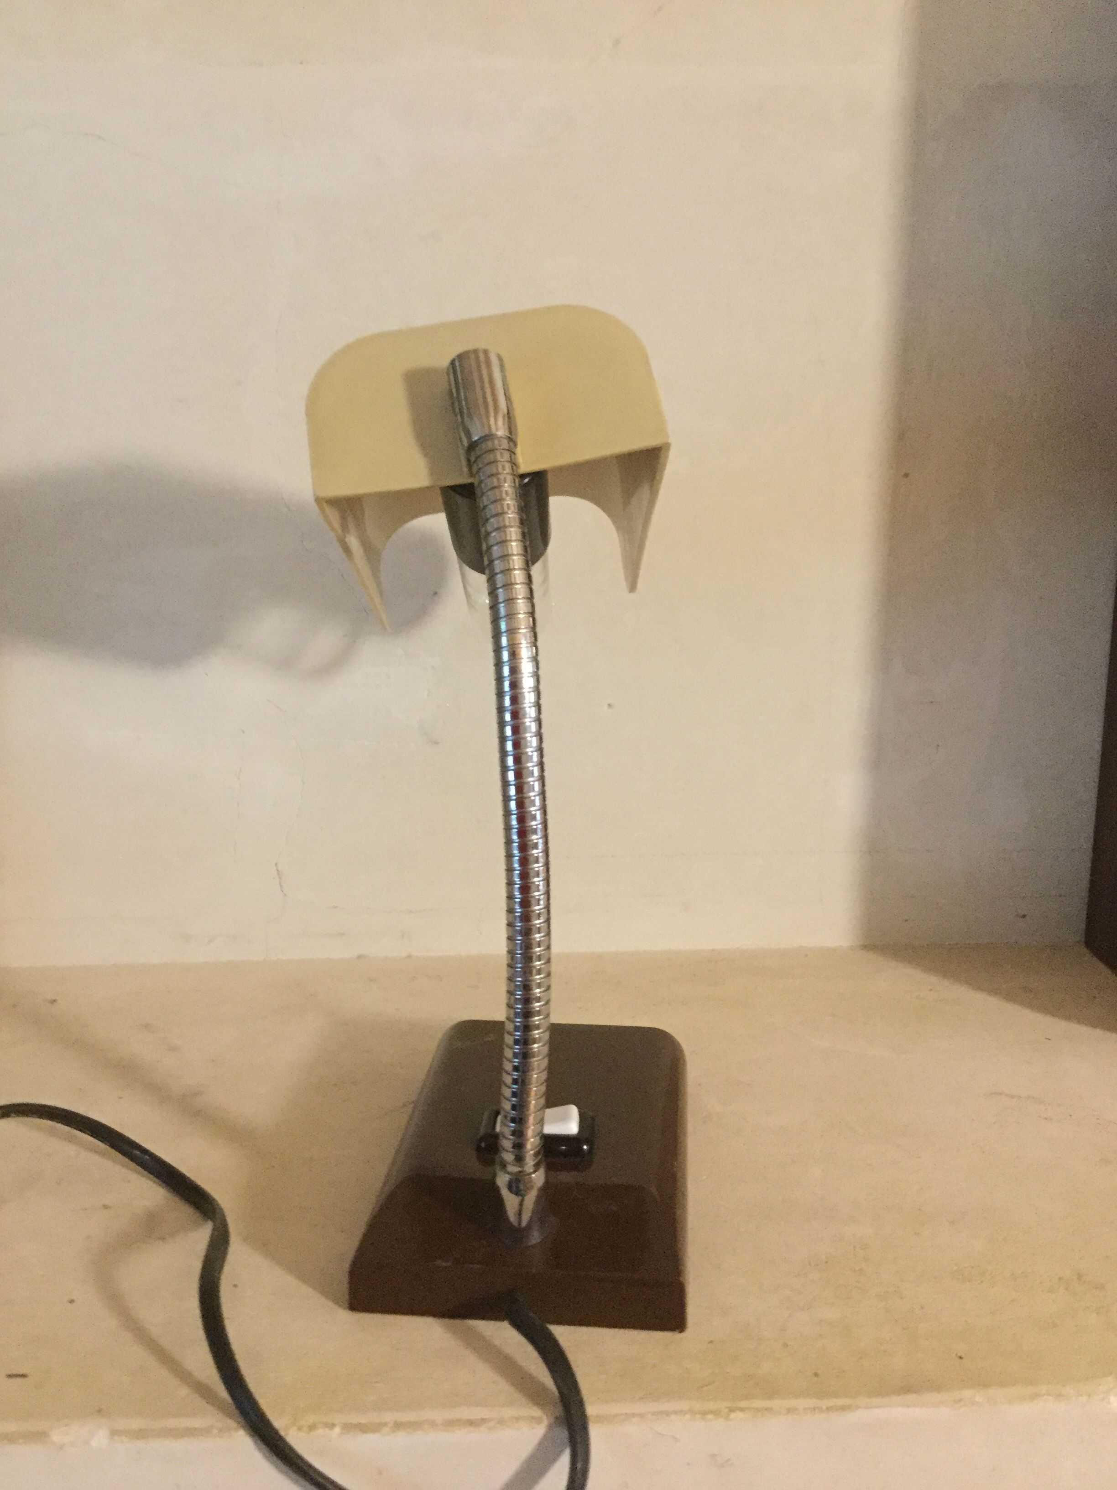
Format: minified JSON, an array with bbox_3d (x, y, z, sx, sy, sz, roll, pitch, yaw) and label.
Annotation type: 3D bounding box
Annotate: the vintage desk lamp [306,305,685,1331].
[{"bbox_3d":[-0.012,0.005,0.389,0.103,0.247,0.171,1,14,5],"label":"vintage desk lamp"}]

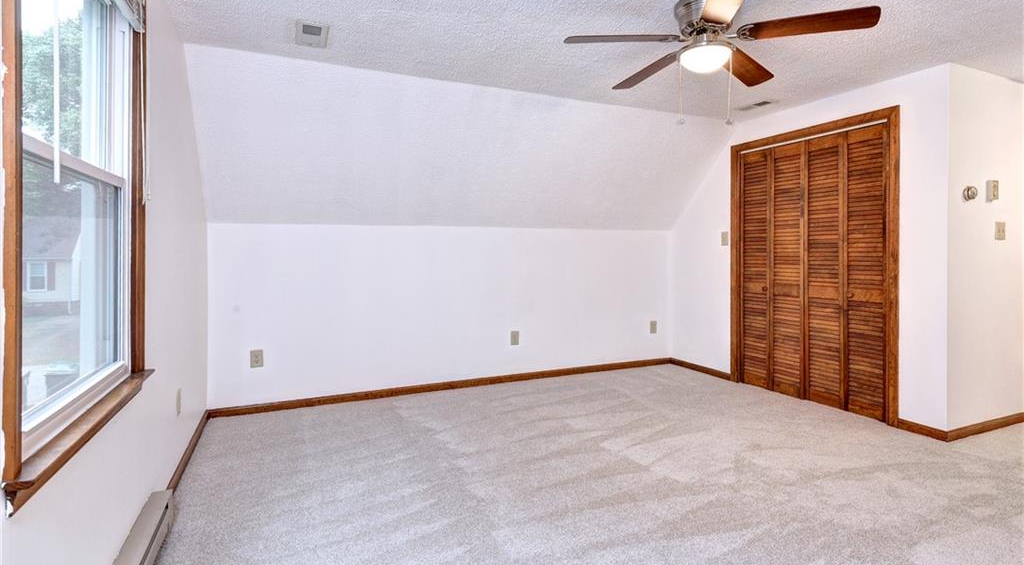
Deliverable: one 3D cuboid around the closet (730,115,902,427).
[{"bbox_3d":[2.276,-0.124,3.539,0.120,2.100,1.260,0,1,-28],"label":"closet"}]

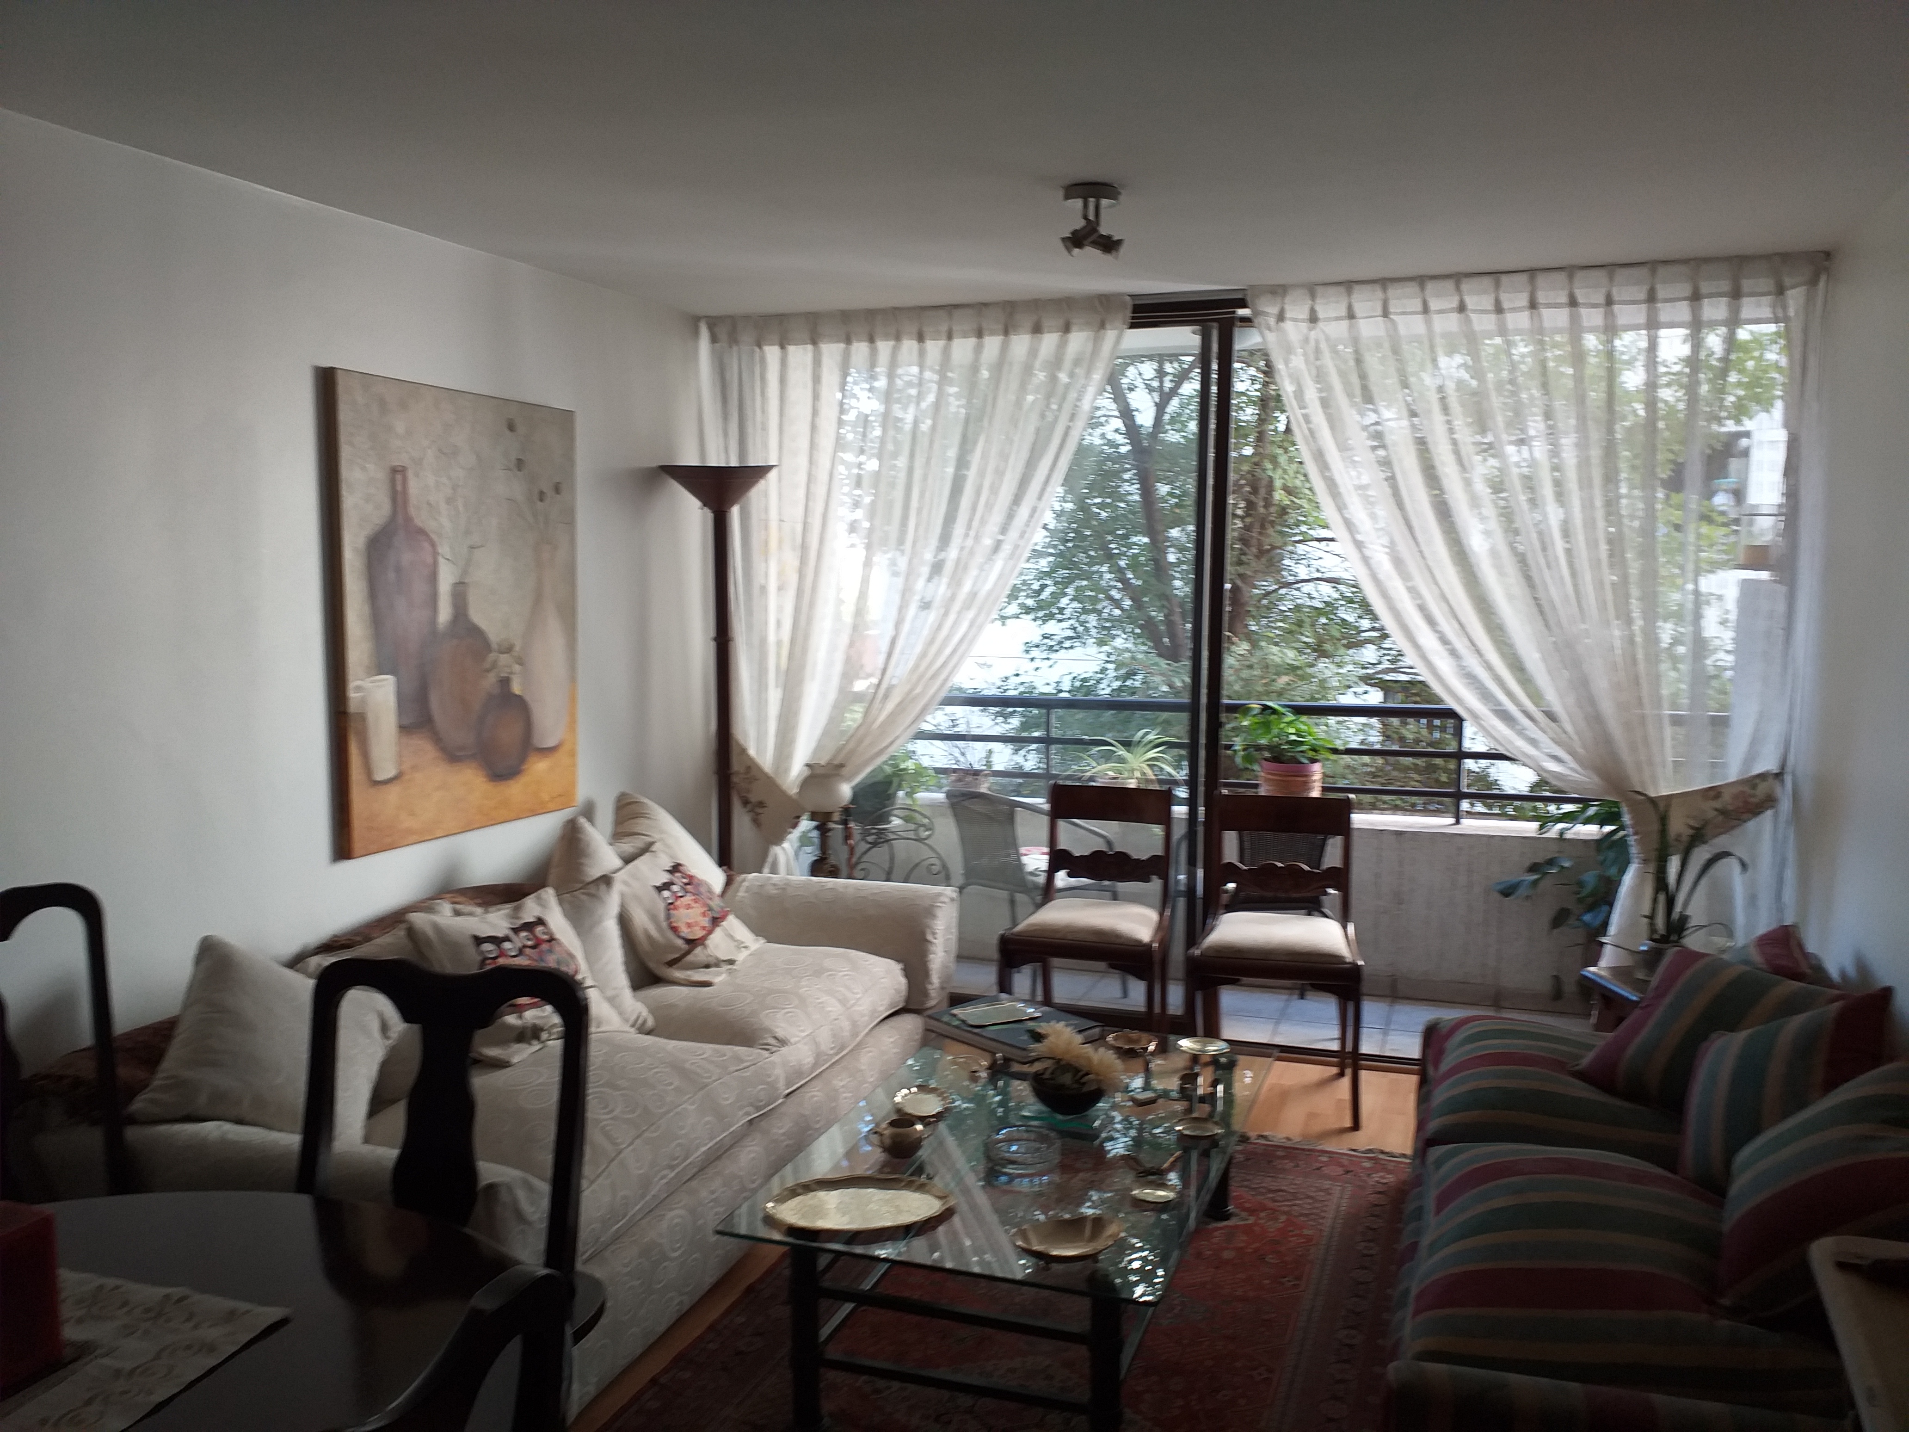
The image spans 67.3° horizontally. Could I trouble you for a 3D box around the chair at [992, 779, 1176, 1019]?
[{"bbox_3d":[0.423,0.660,4.260,0.455,0.860,0.490,2,6,19],"label":"chair"}]

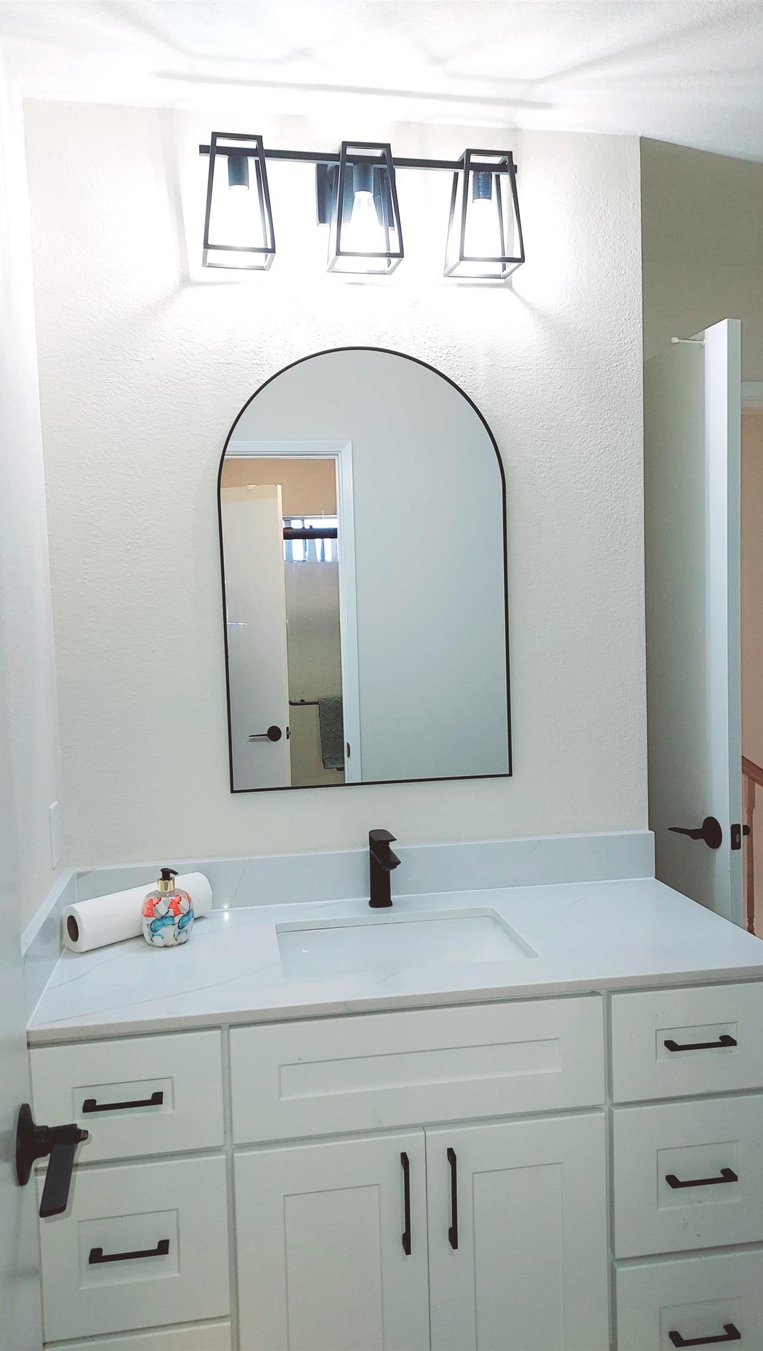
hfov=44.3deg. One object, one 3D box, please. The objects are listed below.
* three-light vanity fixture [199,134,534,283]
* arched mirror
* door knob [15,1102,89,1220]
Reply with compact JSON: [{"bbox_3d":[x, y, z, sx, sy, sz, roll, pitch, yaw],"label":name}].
[{"bbox_3d":[-0.038,-0.924,1.878,0.638,0.220,0.166,-2,3,-9],"label":"three-light vanity fixture"},{"bbox_3d":[-0.026,-0.226,1.982,0.605,0.914,0.027,-2,3,-9],"label":"arched mirror"},{"bbox_3d":[-0.295,0.435,0.839,0.060,0.069,0.144,-2,3,-14],"label":"door knob"}]

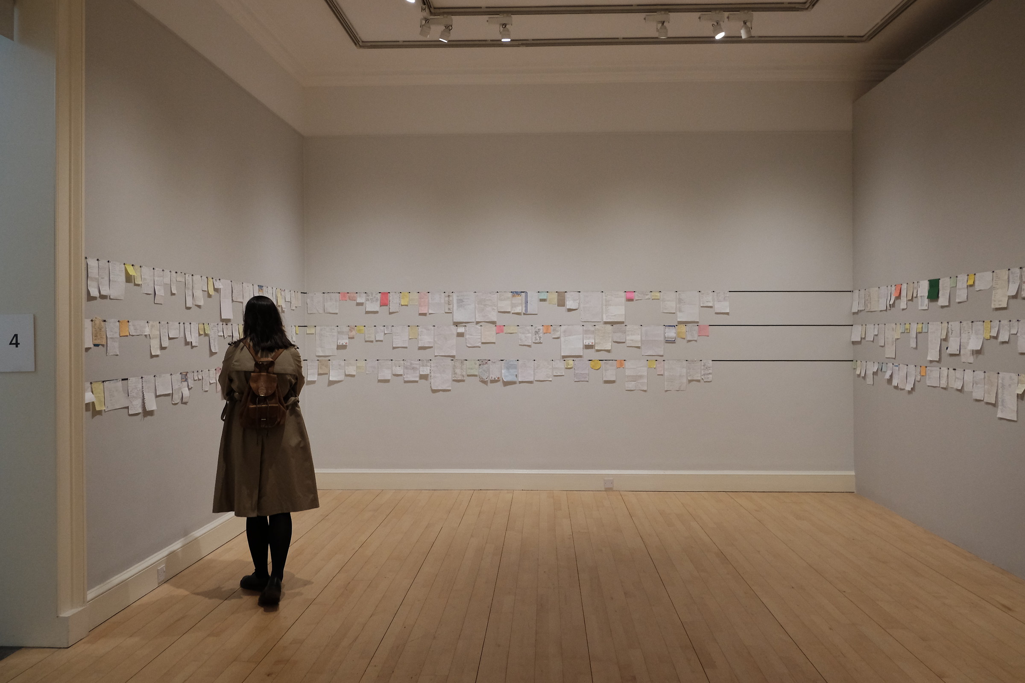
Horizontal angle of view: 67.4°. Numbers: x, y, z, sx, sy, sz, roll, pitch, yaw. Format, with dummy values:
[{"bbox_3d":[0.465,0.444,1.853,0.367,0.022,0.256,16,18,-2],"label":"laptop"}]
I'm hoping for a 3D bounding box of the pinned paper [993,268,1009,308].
[{"bbox_3d":[3.221,-0.343,5.073,0.010,0.247,0.168,0,1,2],"label":"pinned paper"}]

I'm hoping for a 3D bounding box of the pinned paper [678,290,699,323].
[{"bbox_3d":[1.728,-0.343,7.557,0.210,0.294,0.010,0,1,2],"label":"pinned paper"}]

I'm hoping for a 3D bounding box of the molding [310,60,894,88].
[{"bbox_3d":[0.824,-2.630,7.508,5.838,0.164,0.130,0,1,2],"label":"molding"}]

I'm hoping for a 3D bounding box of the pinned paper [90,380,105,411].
[{"bbox_3d":[-2.237,0.297,4.162,0.035,0.155,0.102,0,0,3],"label":"pinned paper"}]

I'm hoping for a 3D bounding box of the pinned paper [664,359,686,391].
[{"bbox_3d":[1.606,0.333,7.567,0.210,0.297,0.010,0,1,2],"label":"pinned paper"}]

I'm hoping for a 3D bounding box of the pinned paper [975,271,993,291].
[{"bbox_3d":[3.229,-0.410,5.266,0.010,0.120,0.200,0,1,2],"label":"pinned paper"}]

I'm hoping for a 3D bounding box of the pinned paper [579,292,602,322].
[{"bbox_3d":[0.766,-0.335,7.462,0.210,0.297,0.015,0,0,2],"label":"pinned paper"}]

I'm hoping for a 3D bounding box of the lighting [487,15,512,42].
[{"bbox_3d":[-0.102,-2.488,6.094,0.205,0.190,0.090,0,0,2],"label":"lighting"}]

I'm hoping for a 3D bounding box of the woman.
[{"bbox_3d":[-1.467,0.614,4.574,0.580,1.780,0.500,0,1,-22],"label":"woman"}]

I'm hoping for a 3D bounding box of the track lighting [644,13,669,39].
[{"bbox_3d":[1.137,-2.487,6.048,0.205,0.190,0.090,0,0,2],"label":"track lighting"}]

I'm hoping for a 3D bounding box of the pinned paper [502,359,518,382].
[{"bbox_3d":[-0.022,0.289,7.616,0.150,0.213,0.015,0,1,2],"label":"pinned paper"}]

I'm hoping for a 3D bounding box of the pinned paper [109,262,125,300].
[{"bbox_3d":[-2.216,-0.337,4.310,0.010,0.205,0.152,0,1,2],"label":"pinned paper"}]

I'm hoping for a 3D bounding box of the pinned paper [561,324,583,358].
[{"bbox_3d":[0.580,-0.011,7.472,0.210,0.297,0.015,0,0,2],"label":"pinned paper"}]

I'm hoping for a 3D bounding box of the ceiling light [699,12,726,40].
[{"bbox_3d":[1.568,-2.479,6.032,0.205,0.190,0.090,0,0,2],"label":"ceiling light"}]

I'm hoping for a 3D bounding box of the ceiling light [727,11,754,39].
[{"bbox_3d":[1.851,-2.563,6.235,0.213,0.225,0.130,0,1,8],"label":"ceiling light"}]

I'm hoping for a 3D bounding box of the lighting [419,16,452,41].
[{"bbox_3d":[-0.605,-2.491,6.113,0.245,0.190,0.100,0,0,2],"label":"lighting"}]

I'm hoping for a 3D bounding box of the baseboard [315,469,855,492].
[{"bbox_3d":[0.634,1.374,7.601,5.446,0.202,0.030,0,1,2],"label":"baseboard"}]

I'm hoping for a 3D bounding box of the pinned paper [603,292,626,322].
[{"bbox_3d":[0.984,-0.338,7.454,0.210,0.297,0.015,0,0,2],"label":"pinned paper"}]

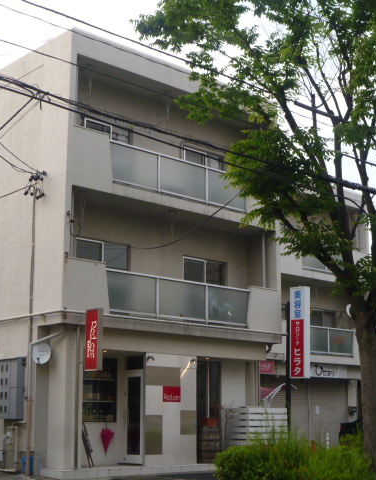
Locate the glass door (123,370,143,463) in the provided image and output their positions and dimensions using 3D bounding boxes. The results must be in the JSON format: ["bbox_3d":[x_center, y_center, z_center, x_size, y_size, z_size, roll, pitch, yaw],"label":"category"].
[{"bbox_3d":[-1.208,3.981,19.544,0.070,2.065,0.745,11,-16,-41],"label":"glass door"}]

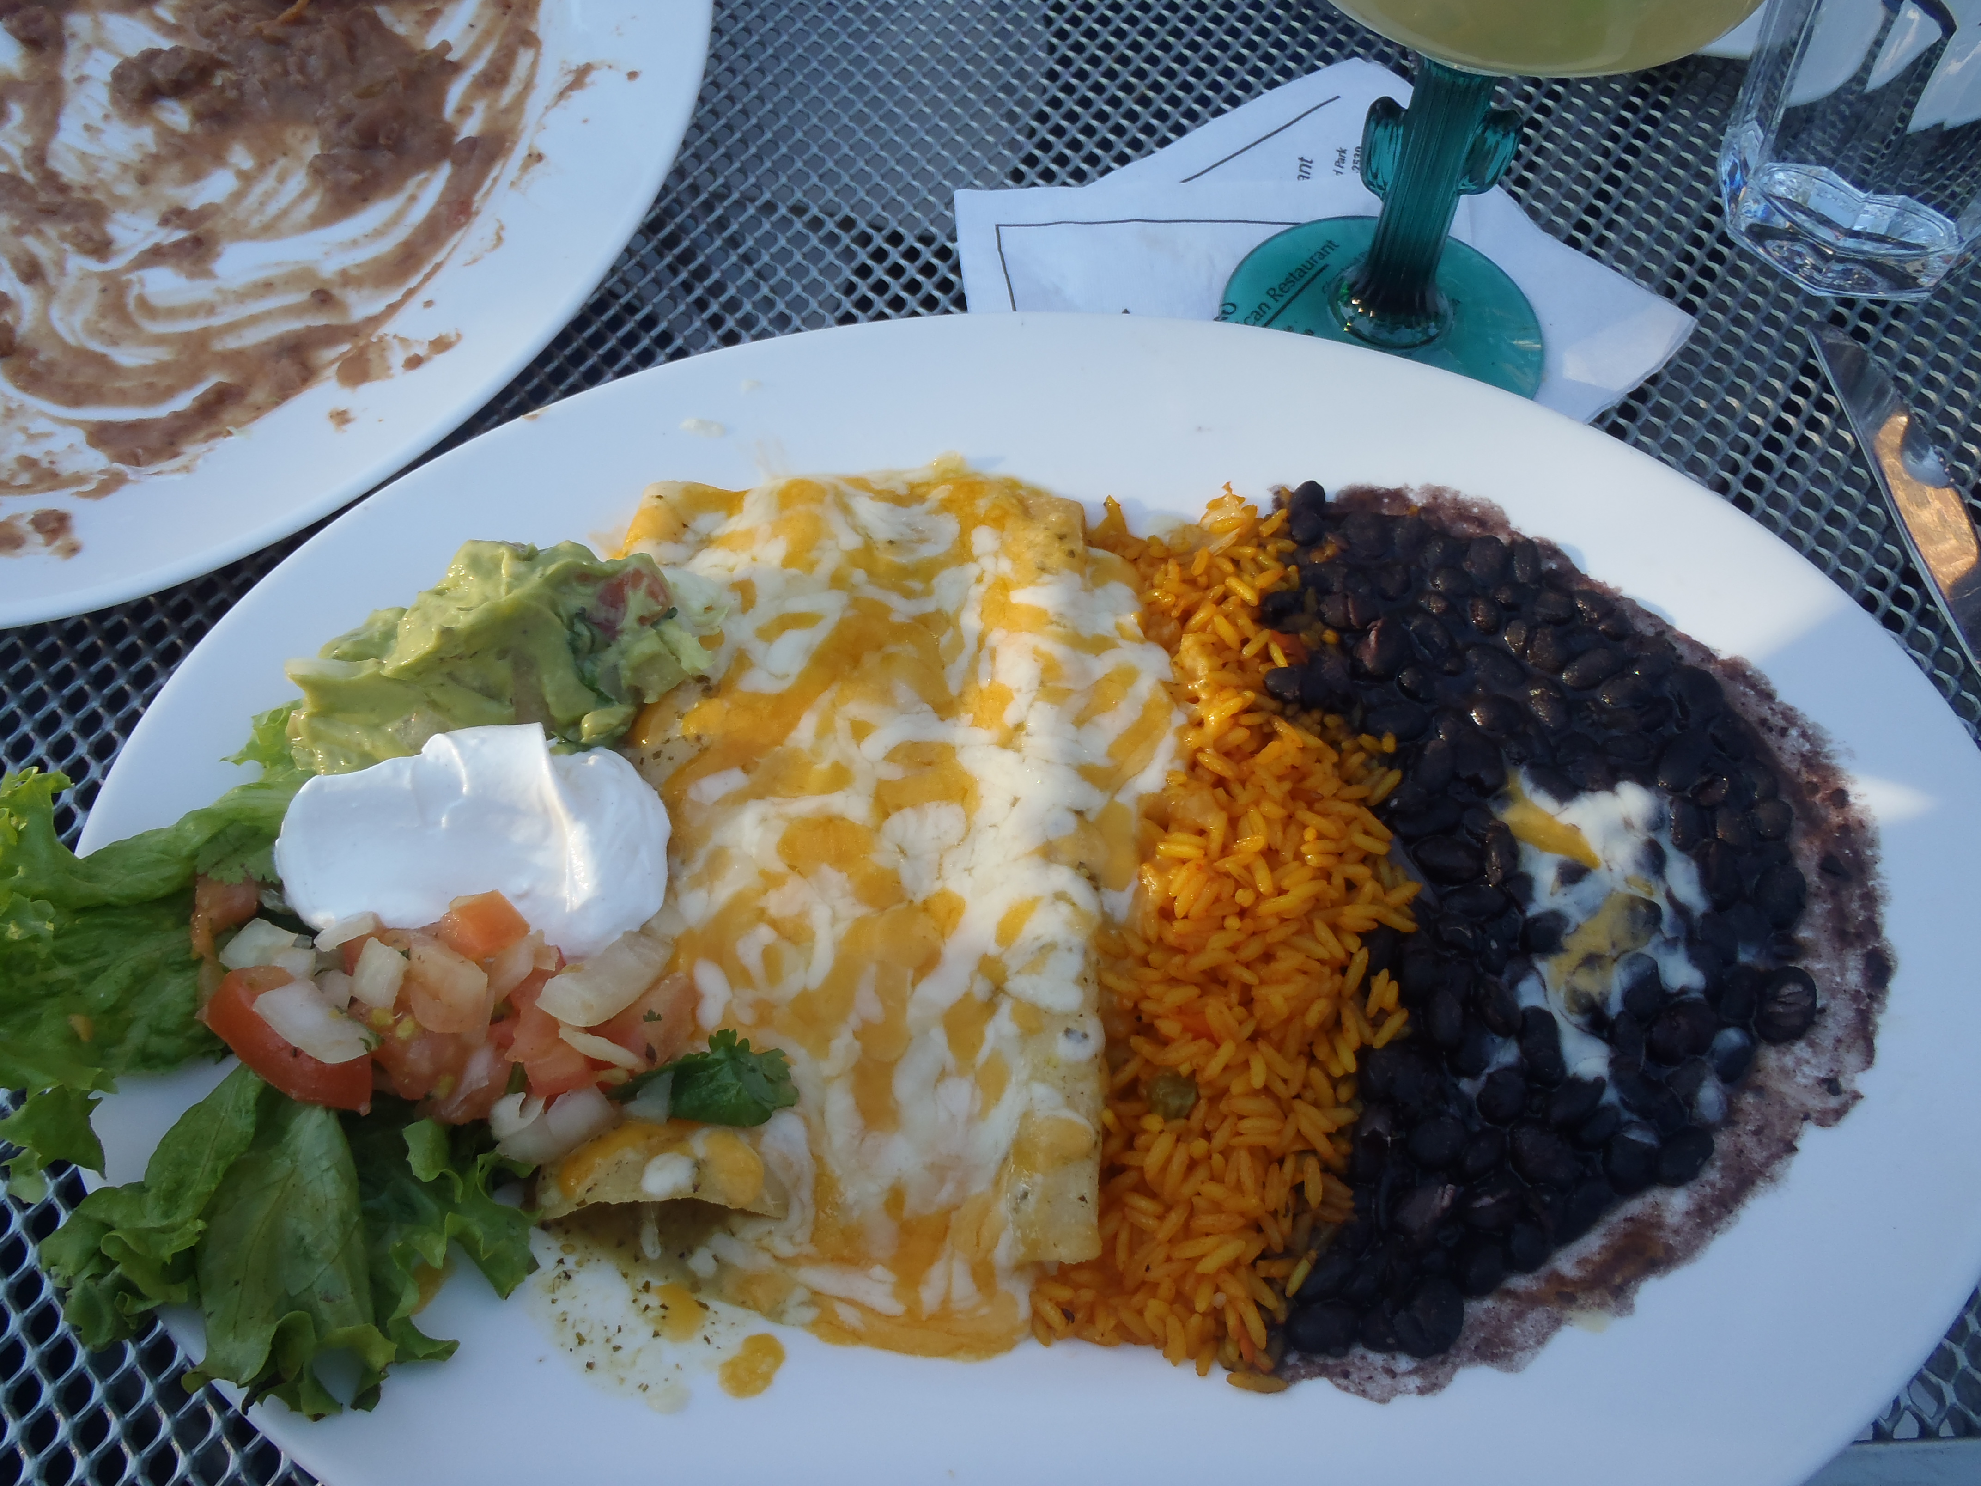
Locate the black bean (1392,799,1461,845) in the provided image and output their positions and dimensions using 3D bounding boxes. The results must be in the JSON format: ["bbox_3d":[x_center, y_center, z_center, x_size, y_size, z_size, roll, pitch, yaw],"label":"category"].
[{"bbox_3d":[0.082,0.015,0.303,0.013,0.007,0.008,-17,62,-11],"label":"black bean"}]

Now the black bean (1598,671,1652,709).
[{"bbox_3d":[0.124,-0.010,0.313,0.011,0.006,0.007,-22,63,-14],"label":"black bean"}]

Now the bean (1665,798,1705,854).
[{"bbox_3d":[0.134,0.016,0.308,0.007,0.007,0.011,0,60,-1],"label":"bean"}]

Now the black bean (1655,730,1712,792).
[{"bbox_3d":[0.132,0.003,0.306,0.009,0.007,0.014,38,66,18],"label":"black bean"}]

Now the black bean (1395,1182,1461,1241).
[{"bbox_3d":[0.073,0.078,0.267,0.012,0.007,0.009,-25,63,-15],"label":"black bean"}]

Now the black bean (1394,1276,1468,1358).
[{"bbox_3d":[0.072,0.094,0.263,0.011,0.009,0.014,37,66,18],"label":"black bean"}]

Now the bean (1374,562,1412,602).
[{"bbox_3d":[0.082,-0.033,0.325,0.008,0.007,0.009,6,60,1],"label":"bean"}]

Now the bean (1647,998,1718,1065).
[{"bbox_3d":[0.123,0.051,0.284,0.014,0.008,0.010,-34,66,-19],"label":"bean"}]

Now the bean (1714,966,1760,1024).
[{"bbox_3d":[0.136,0.046,0.293,0.007,0.007,0.012,17,61,8],"label":"bean"}]

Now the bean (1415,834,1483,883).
[{"bbox_3d":[0.086,0.022,0.300,0.013,0.008,0.009,13,61,6],"label":"bean"}]

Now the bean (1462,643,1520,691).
[{"bbox_3d":[0.100,-0.015,0.319,0.013,0.007,0.008,33,65,16],"label":"bean"}]

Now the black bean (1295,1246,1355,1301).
[{"bbox_3d":[0.054,0.085,0.257,0.012,0.006,0.007,-36,67,-20],"label":"black bean"}]

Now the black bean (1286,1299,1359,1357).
[{"bbox_3d":[0.055,0.097,0.265,0.012,0.007,0.008,-7,60,-5],"label":"black bean"}]

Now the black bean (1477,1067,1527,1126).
[{"bbox_3d":[0.088,0.061,0.277,0.008,0.008,0.011,30,63,15],"label":"black bean"}]

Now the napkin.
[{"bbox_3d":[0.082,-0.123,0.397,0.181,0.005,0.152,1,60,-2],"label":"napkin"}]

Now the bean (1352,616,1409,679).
[{"bbox_3d":[0.079,-0.019,0.322,0.010,0.009,0.014,25,63,12],"label":"bean"}]

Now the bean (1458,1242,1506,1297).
[{"bbox_3d":[0.083,0.089,0.271,0.007,0.007,0.010,36,66,18],"label":"bean"}]

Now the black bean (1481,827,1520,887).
[{"bbox_3d":[0.095,0.021,0.298,0.007,0.008,0.013,3,60,1],"label":"black bean"}]

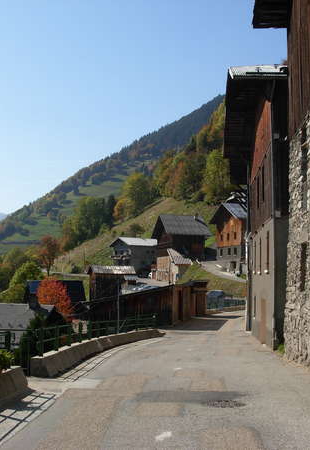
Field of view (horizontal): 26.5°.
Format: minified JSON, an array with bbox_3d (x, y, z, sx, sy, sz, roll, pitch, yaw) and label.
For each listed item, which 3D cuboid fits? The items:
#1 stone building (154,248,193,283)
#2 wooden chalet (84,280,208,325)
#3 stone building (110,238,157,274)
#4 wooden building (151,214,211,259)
[{"bbox_3d":[3.755,8.098,129.666,4.600,6.570,6.300,4,-6,-40],"label":"stone building"},{"bbox_3d":[-0.313,6.110,53.608,6.700,3.250,14.800,-1,-5,12],"label":"wooden chalet"},{"bbox_3d":[-3.277,7.525,154.374,11.000,9.120,8.800,3,-5,-28],"label":"stone building"},{"bbox_3d":[5.564,2.937,140.448,9.900,9.820,9.500,2,-5,-21],"label":"wooden building"}]

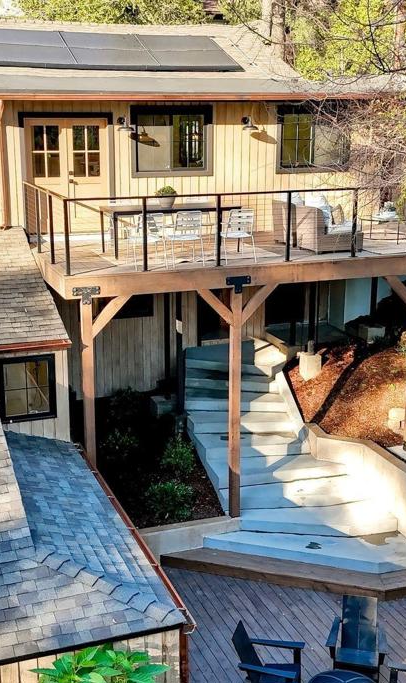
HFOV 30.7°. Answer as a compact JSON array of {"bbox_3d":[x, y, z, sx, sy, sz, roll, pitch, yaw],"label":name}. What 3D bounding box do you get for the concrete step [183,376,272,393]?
[{"bbox_3d":[0.558,0.858,15.371,1.720,0.200,0.420,2,16,9],"label":"concrete step"}]

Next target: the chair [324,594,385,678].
[{"bbox_3d":[2.016,3.879,9.677,0.760,0.890,0.760,3,16,12],"label":"chair"}]

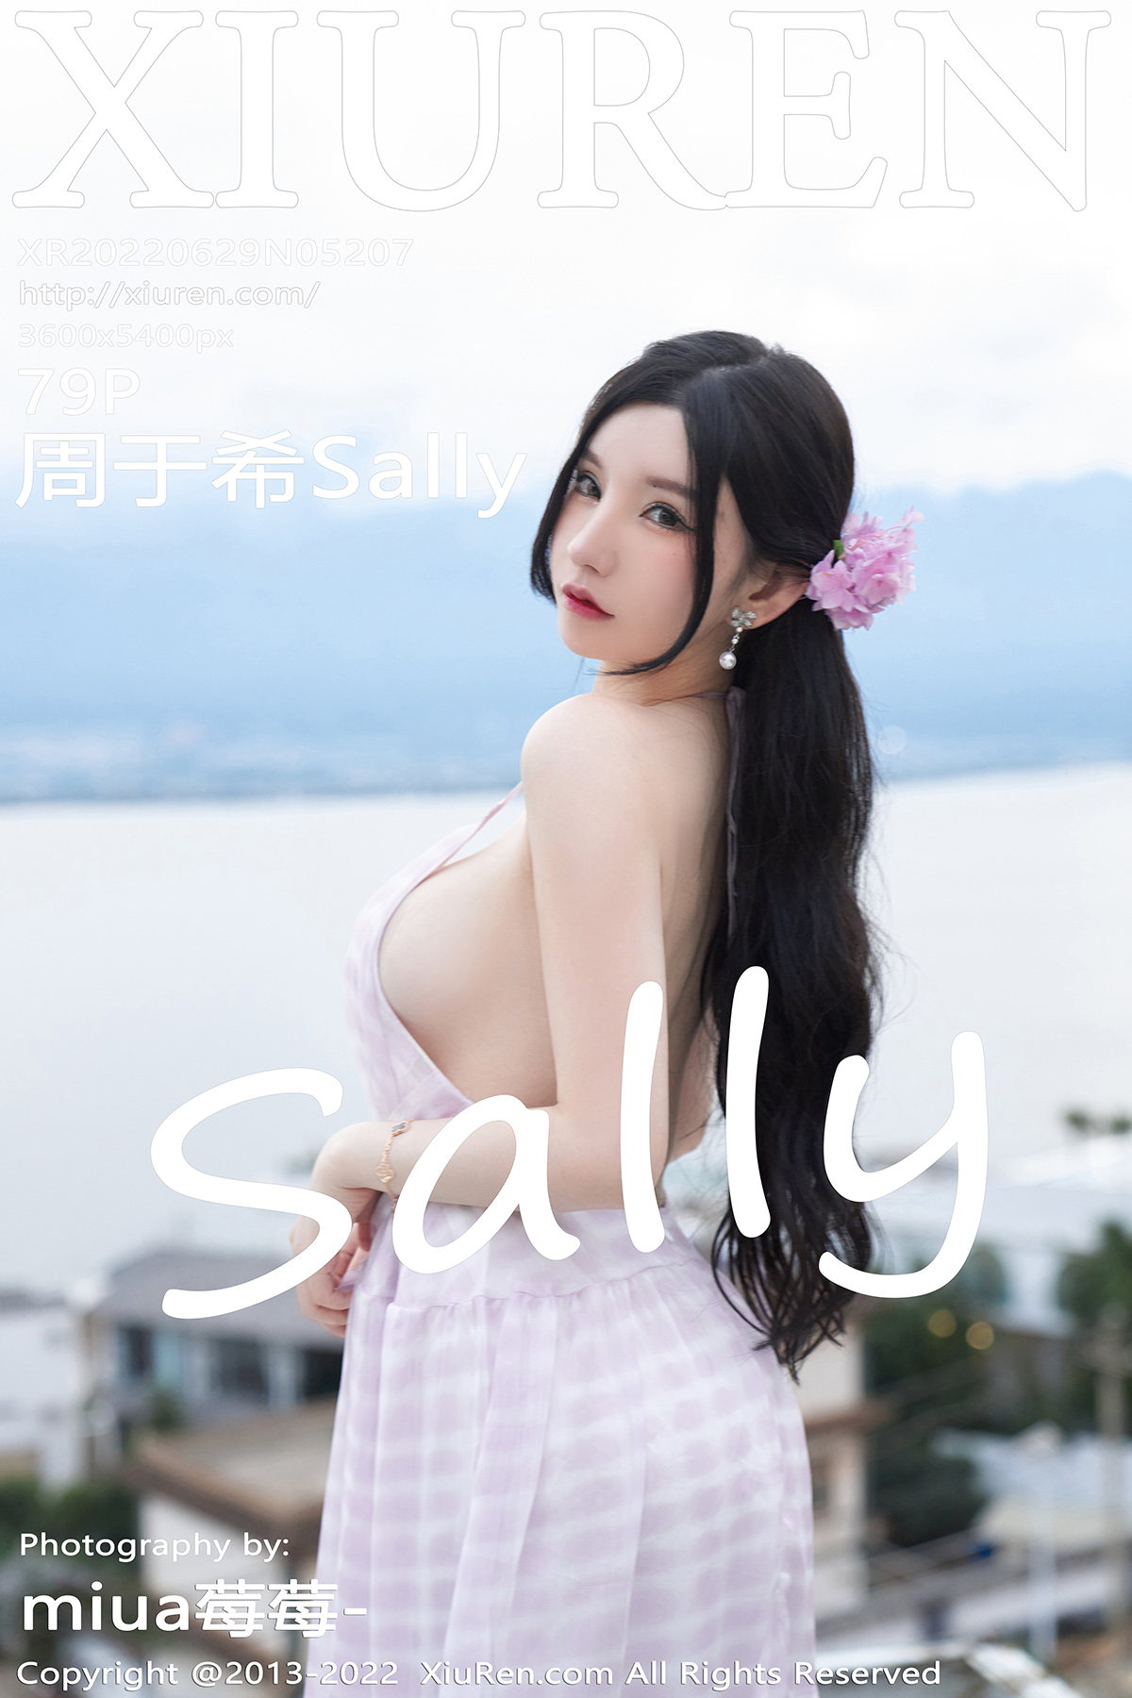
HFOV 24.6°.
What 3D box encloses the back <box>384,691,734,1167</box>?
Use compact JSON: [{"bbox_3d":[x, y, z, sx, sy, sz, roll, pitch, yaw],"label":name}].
[{"bbox_3d":[0.000,0.053,1.820,0.210,0.325,0.310,-1,2,22],"label":"back"}]

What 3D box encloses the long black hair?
[{"bbox_3d":[0.099,0.003,1.860,0.200,0.745,0.235,0,3,41],"label":"long black hair"}]

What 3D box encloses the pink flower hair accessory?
[{"bbox_3d":[0.215,-0.202,1.870,0.085,0.088,0.070,-3,3,-37],"label":"pink flower hair accessory"}]

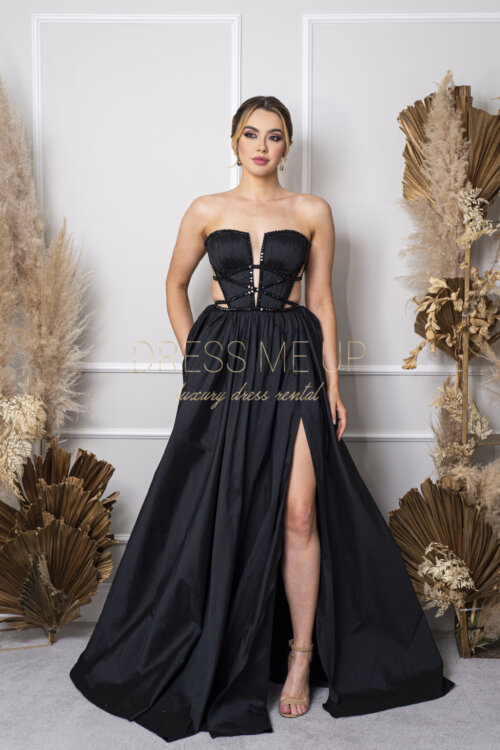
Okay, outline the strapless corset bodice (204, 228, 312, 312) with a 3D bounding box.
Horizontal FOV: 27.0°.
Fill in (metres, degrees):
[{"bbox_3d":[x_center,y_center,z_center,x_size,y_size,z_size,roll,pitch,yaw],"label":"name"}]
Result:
[{"bbox_3d":[0.022,-0.307,3.030,0.305,0.240,0.220,0,6,1],"label":"strapless corset bodice"}]

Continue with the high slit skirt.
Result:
[{"bbox_3d":[0.038,0.382,3.159,1.212,1.197,0.700,0,5,0],"label":"high slit skirt"}]

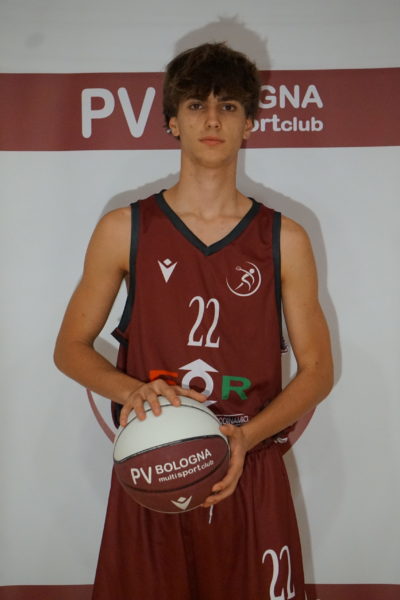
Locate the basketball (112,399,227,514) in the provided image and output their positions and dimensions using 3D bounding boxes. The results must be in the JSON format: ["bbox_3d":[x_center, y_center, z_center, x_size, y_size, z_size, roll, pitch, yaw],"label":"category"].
[{"bbox_3d":[-0.057,0.316,2.790,0.240,0.240,0.240,-1,0,0],"label":"basketball"}]

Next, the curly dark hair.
[{"bbox_3d":[0.025,-0.460,2.970,0.212,0.200,0.240,-1,0,-2],"label":"curly dark hair"}]

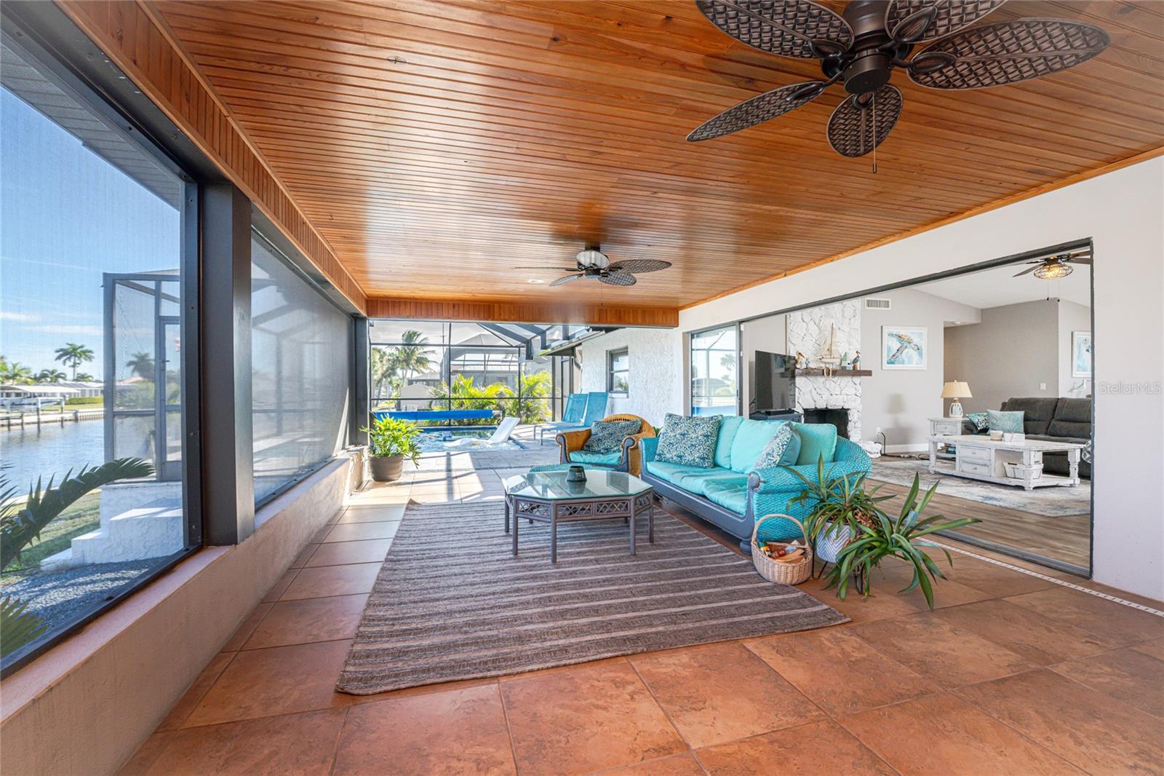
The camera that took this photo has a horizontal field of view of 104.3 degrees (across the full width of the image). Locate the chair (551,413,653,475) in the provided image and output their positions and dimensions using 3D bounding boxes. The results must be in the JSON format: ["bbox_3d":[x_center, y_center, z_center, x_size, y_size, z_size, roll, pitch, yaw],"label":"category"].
[{"bbox_3d":[0.326,0.740,5.791,0.950,0.780,0.900,0,0,24],"label":"chair"}]

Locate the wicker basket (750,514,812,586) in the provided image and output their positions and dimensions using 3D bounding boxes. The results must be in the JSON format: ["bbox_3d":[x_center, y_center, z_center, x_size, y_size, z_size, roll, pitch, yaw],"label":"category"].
[{"bbox_3d":[1.205,0.948,2.760,0.360,0.365,0.320,0,0,20],"label":"wicker basket"}]

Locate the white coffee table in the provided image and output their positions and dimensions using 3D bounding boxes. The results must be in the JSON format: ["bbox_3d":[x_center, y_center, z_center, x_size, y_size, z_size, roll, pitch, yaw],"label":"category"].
[{"bbox_3d":[5.170,0.895,5.580,0.820,0.470,1.160,0,0,-17],"label":"white coffee table"}]

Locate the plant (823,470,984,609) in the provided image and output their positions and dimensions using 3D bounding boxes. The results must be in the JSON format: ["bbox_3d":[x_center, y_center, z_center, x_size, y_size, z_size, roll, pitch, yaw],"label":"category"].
[{"bbox_3d":[1.750,0.795,2.520,0.780,0.670,0.680,0,0,-14],"label":"plant"}]

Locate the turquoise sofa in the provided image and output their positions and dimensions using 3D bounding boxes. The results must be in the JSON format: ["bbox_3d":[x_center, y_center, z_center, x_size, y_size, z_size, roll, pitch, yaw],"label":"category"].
[{"bbox_3d":[1.333,0.710,4.204,0.980,0.840,2.150,0,0,-14],"label":"turquoise sofa"}]

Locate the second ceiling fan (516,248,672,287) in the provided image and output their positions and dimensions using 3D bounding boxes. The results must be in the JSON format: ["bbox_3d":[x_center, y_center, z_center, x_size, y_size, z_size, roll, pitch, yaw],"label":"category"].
[{"bbox_3d":[0.090,-1.090,3.980,1.360,0.300,1.360,0,0,0],"label":"second ceiling fan"}]

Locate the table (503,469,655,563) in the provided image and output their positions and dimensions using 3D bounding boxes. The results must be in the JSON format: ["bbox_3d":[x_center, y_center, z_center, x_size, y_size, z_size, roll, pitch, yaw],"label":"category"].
[{"bbox_3d":[-0.065,0.925,3.440,0.960,0.410,0.960,0,0,-14],"label":"table"}]

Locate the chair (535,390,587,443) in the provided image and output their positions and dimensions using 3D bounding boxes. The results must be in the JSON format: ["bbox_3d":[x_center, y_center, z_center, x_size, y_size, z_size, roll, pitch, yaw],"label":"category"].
[{"bbox_3d":[-0.400,0.640,10.400,0.640,0.980,1.650,0,0,26],"label":"chair"}]

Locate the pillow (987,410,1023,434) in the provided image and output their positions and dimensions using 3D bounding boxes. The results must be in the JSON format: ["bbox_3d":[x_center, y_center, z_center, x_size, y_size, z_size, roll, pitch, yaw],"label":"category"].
[{"bbox_3d":[6.140,0.475,6.600,0.140,0.330,0.440,22,-9,-24],"label":"pillow"}]

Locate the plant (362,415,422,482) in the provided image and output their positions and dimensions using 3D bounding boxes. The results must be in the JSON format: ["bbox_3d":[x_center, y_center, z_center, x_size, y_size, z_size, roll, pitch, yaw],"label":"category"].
[{"bbox_3d":[-2.360,0.730,5.600,0.760,0.800,0.740,0,0,0],"label":"plant"}]

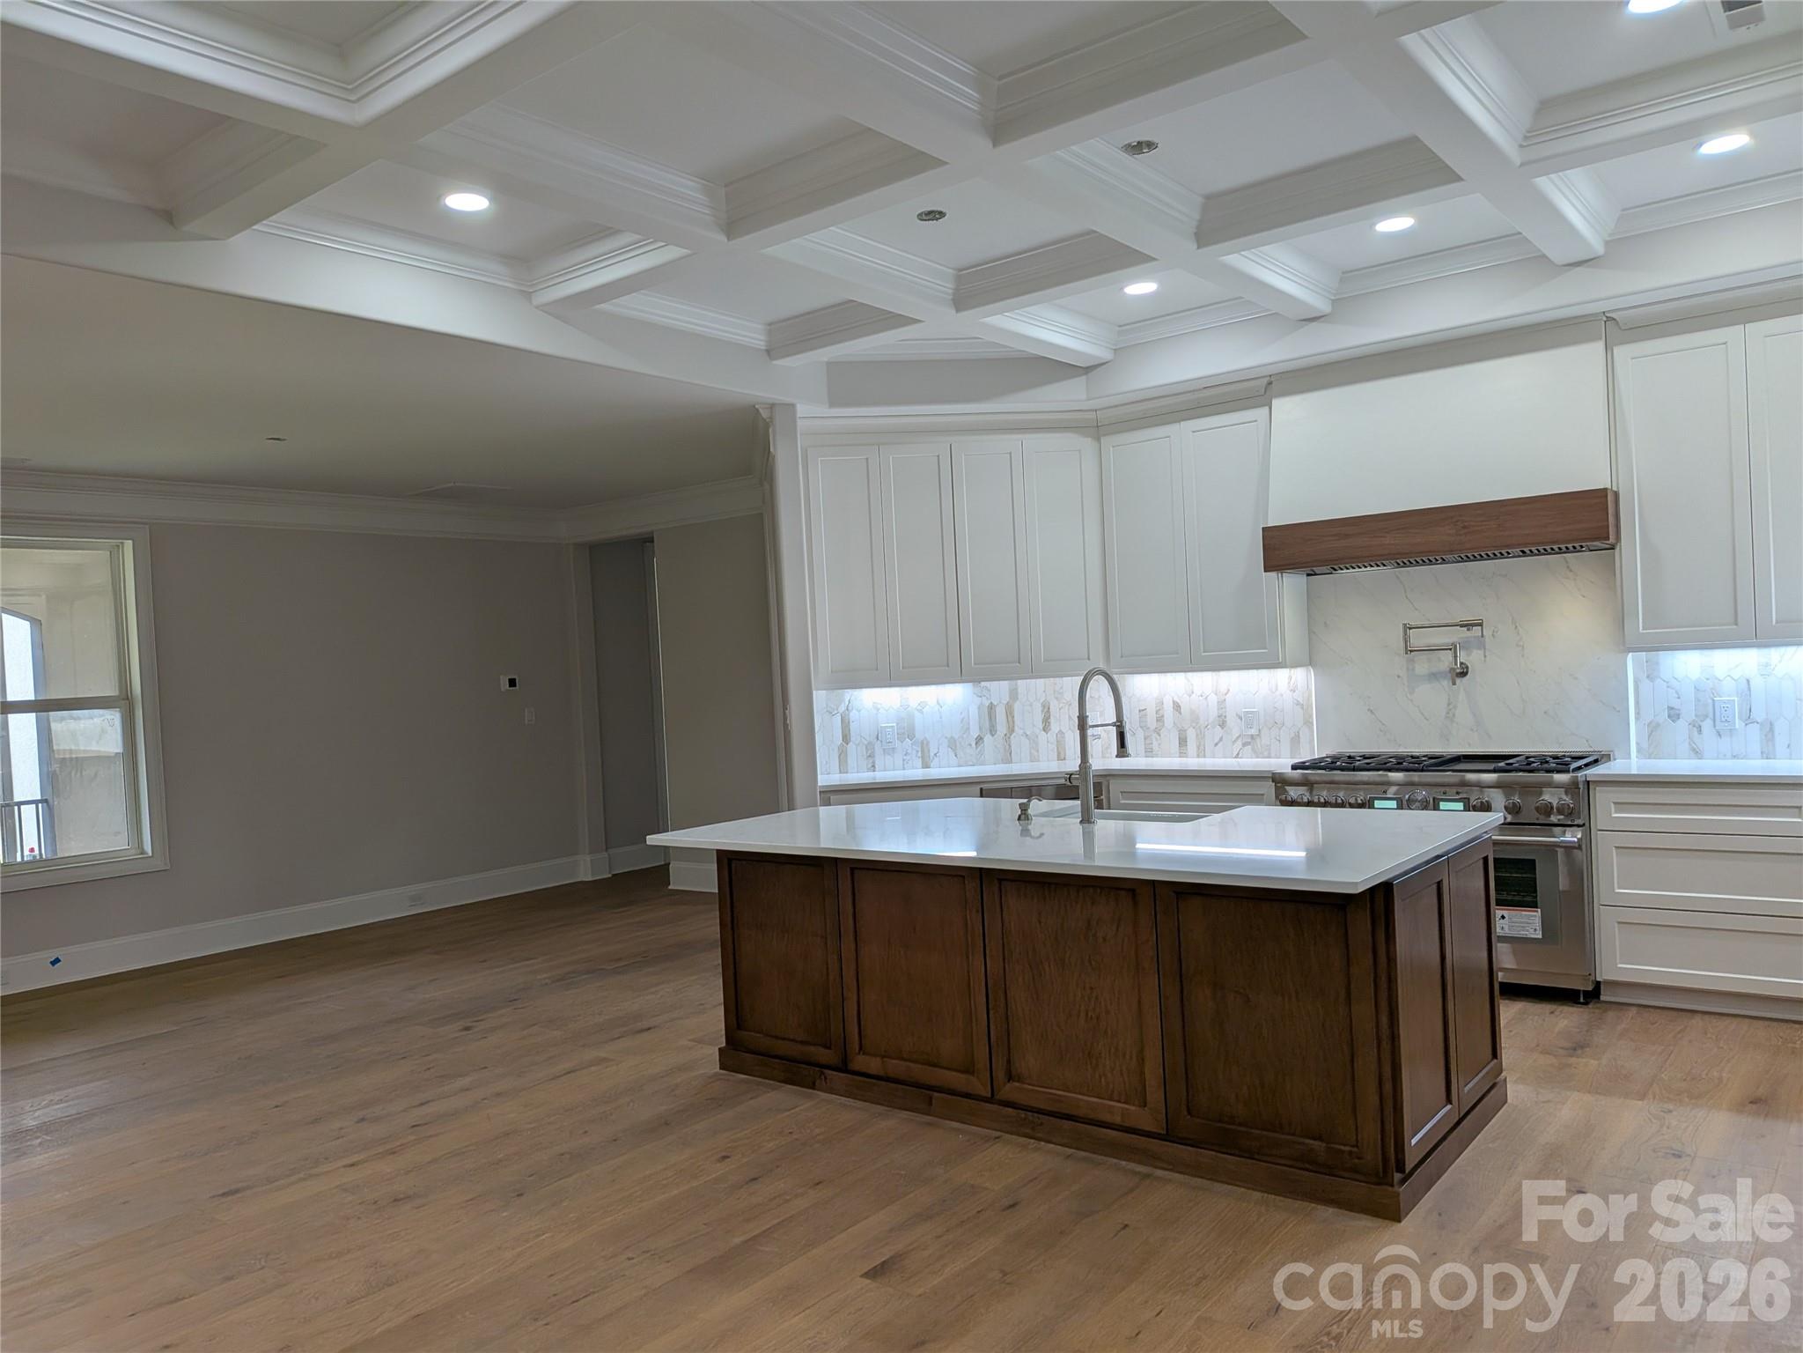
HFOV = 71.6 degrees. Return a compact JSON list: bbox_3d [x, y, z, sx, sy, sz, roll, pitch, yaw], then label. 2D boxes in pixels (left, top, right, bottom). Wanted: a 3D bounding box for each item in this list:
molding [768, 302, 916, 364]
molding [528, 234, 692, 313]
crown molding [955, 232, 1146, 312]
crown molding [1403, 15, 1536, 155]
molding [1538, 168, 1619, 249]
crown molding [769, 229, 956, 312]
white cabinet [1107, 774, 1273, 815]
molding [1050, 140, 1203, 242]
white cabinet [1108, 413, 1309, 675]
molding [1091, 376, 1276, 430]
[{"bbox_3d":[-0.267,-1.512,5.381,0.860,0.145,0.072,-3,0,39],"label":"molding"},{"bbox_3d":[-1.051,-1.467,4.402,0.860,0.145,0.072,-3,0,39],"label":"molding"},{"bbox_3d":[0.542,-1.549,4.742,0.880,0.145,0.072,-3,0,39],"label":"crown molding"},{"bbox_3d":[1.543,-1.590,3.333,0.072,0.145,1.098,-3,0,39],"label":"crown molding"},{"bbox_3d":[2.323,-1.635,4.268,0.072,0.145,1.060,-3,0,39],"label":"molding"},{"bbox_3d":[-0.101,-1.516,4.593,0.072,0.145,1.101,-3,0,39],"label":"crown molding"},{"bbox_3d":[1.558,0.895,6.143,0.880,0.883,0.600,-3,0,39],"label":"white cabinet"},{"bbox_3d":[0.723,-1.553,3.949,0.072,0.145,1.092,-3,0,39],"label":"molding"},{"bbox_3d":[1.514,-0.653,6.267,0.930,1.248,0.355,-3,0,39],"label":"white cabinet"},{"bbox_3d":[1.353,-1.334,6.097,0.950,0.075,0.065,-3,0,39],"label":"molding"}]

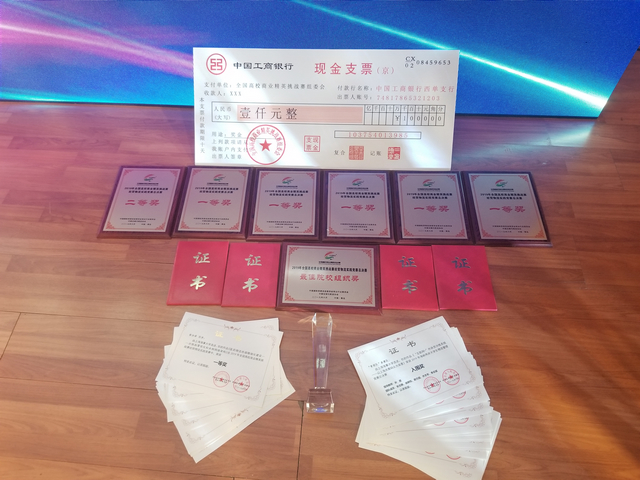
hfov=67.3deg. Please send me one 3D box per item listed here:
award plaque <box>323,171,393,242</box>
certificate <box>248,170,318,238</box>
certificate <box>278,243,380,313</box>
[{"bbox_3d":[0.127,-0.118,1.602,0.239,0.017,0.305,1,56,2],"label":"award plaque"},{"bbox_3d":[-0.114,-0.125,1.611,0.239,0.017,0.305,0,56,1],"label":"certificate"},{"bbox_3d":[0.029,0.108,1.454,0.305,0.017,0.239,2,56,2],"label":"certificate"}]

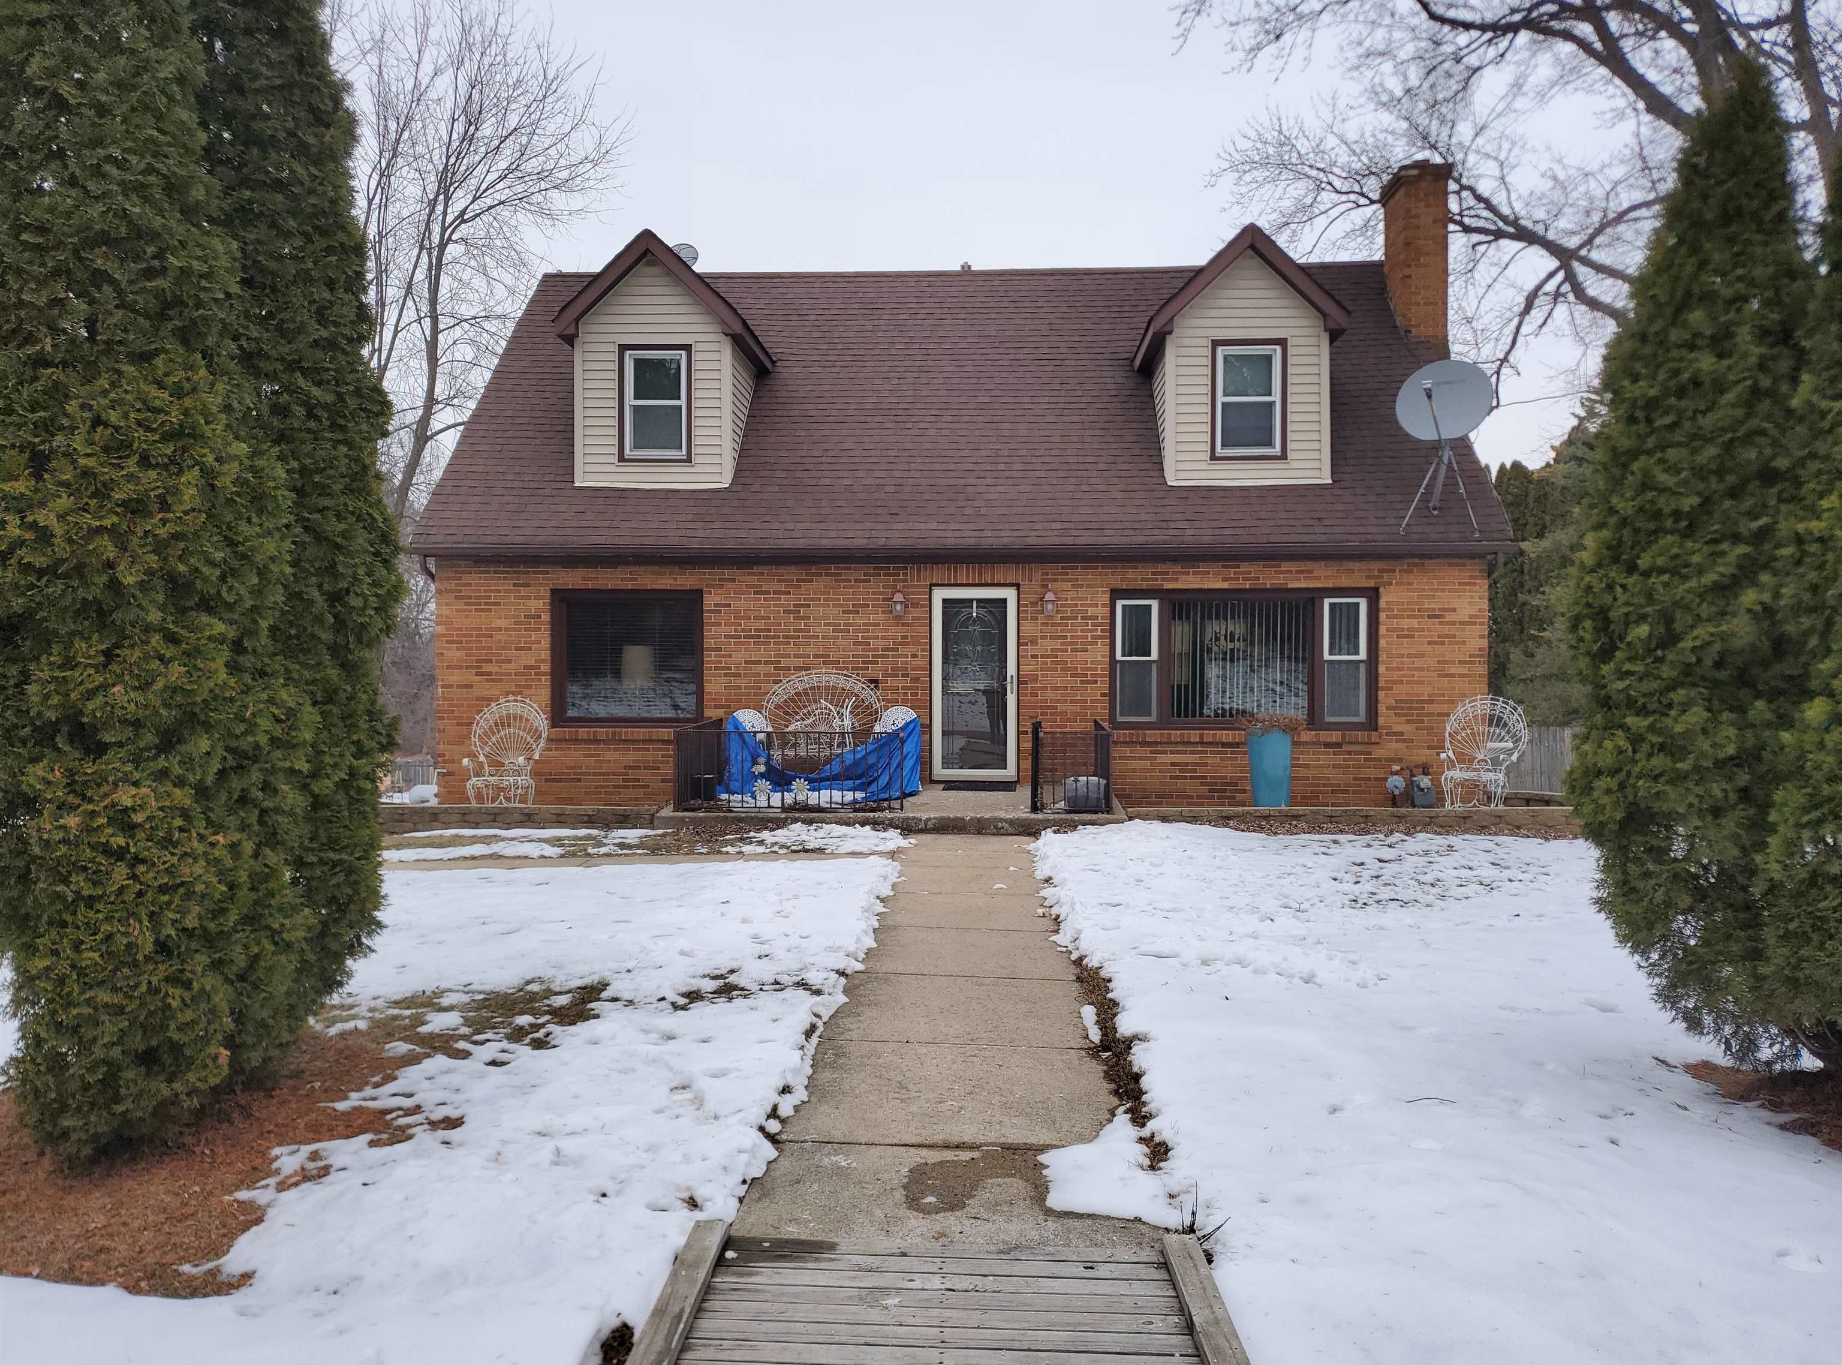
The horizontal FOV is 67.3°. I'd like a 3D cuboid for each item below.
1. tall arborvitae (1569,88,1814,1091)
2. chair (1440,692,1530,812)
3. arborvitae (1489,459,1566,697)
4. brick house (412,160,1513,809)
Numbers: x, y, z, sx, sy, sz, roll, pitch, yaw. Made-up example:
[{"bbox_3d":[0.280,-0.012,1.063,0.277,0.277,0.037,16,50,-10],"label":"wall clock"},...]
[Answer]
[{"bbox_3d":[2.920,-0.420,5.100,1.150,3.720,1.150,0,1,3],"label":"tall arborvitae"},{"bbox_3d":[5.580,0.690,13.800,0.840,1.140,0.680,1,1,34],"label":"chair"},{"bbox_3d":[10.600,-1.150,24.200,1.500,5.300,1.500,0,1,3],"label":"arborvitae"},{"bbox_3d":[0.585,-2.557,18.459,11.350,7.580,8.600,0,1,3],"label":"brick house"}]

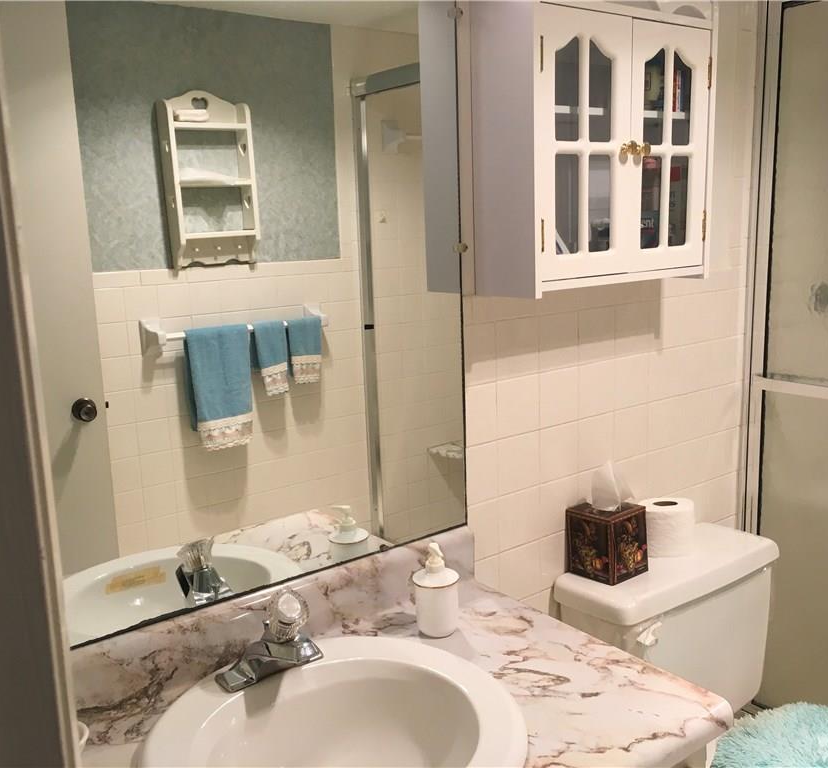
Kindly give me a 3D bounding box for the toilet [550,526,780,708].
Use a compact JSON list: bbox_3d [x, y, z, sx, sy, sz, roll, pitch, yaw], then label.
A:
[{"bbox_3d":[0.686,0.754,1.609,0.515,0.740,0.690,-10,13,-36],"label":"toilet"}]

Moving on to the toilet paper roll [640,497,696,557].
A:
[{"bbox_3d":[0.530,0.298,1.803,0.115,0.095,0.115,-2,11,0],"label":"toilet paper roll"}]

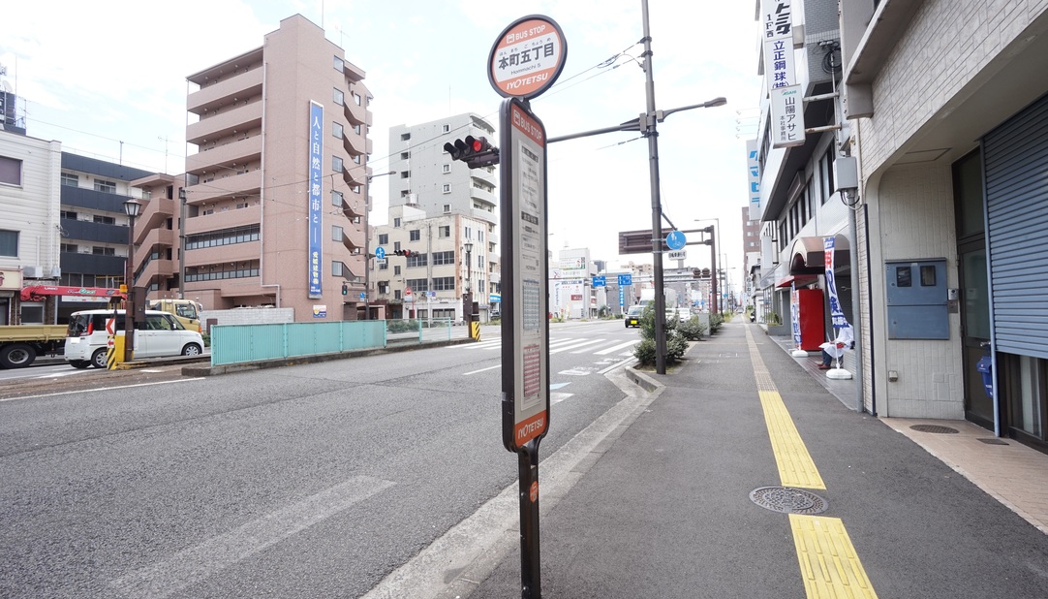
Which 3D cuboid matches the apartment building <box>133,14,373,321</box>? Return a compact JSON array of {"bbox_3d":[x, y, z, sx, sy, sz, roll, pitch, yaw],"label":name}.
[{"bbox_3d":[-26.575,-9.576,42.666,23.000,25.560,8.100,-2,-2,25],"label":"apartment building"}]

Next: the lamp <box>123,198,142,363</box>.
[{"bbox_3d":[-11.869,-0.588,13.174,0.440,4.930,0.440,-2,-2,25],"label":"lamp"}]

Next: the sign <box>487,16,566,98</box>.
[{"bbox_3d":[0.011,-1.234,2.230,0.410,0.420,0.060,-2,-2,25],"label":"sign"}]

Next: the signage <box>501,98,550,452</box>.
[{"bbox_3d":[0.008,-0.119,2.207,0.074,1.690,0.410,-2,-2,25],"label":"signage"}]

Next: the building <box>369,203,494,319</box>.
[{"bbox_3d":[-13.432,-4.667,62.361,15.300,16.470,7.300,-2,-2,25],"label":"building"}]

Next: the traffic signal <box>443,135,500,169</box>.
[{"bbox_3d":[-1.523,-4.072,11.927,1.200,0.420,0.450,-2,-2,25],"label":"traffic signal"}]

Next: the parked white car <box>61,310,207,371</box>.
[{"bbox_3d":[-12.981,1.273,14.824,1.475,1.735,3.395,-2,-2,25],"label":"parked white car"}]

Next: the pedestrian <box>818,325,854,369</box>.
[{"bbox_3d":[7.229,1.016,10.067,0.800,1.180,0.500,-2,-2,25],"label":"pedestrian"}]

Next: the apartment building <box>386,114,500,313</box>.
[{"bbox_3d":[-12.351,-11.334,69.095,15.800,30.161,8.000,-2,-2,25],"label":"apartment building"}]

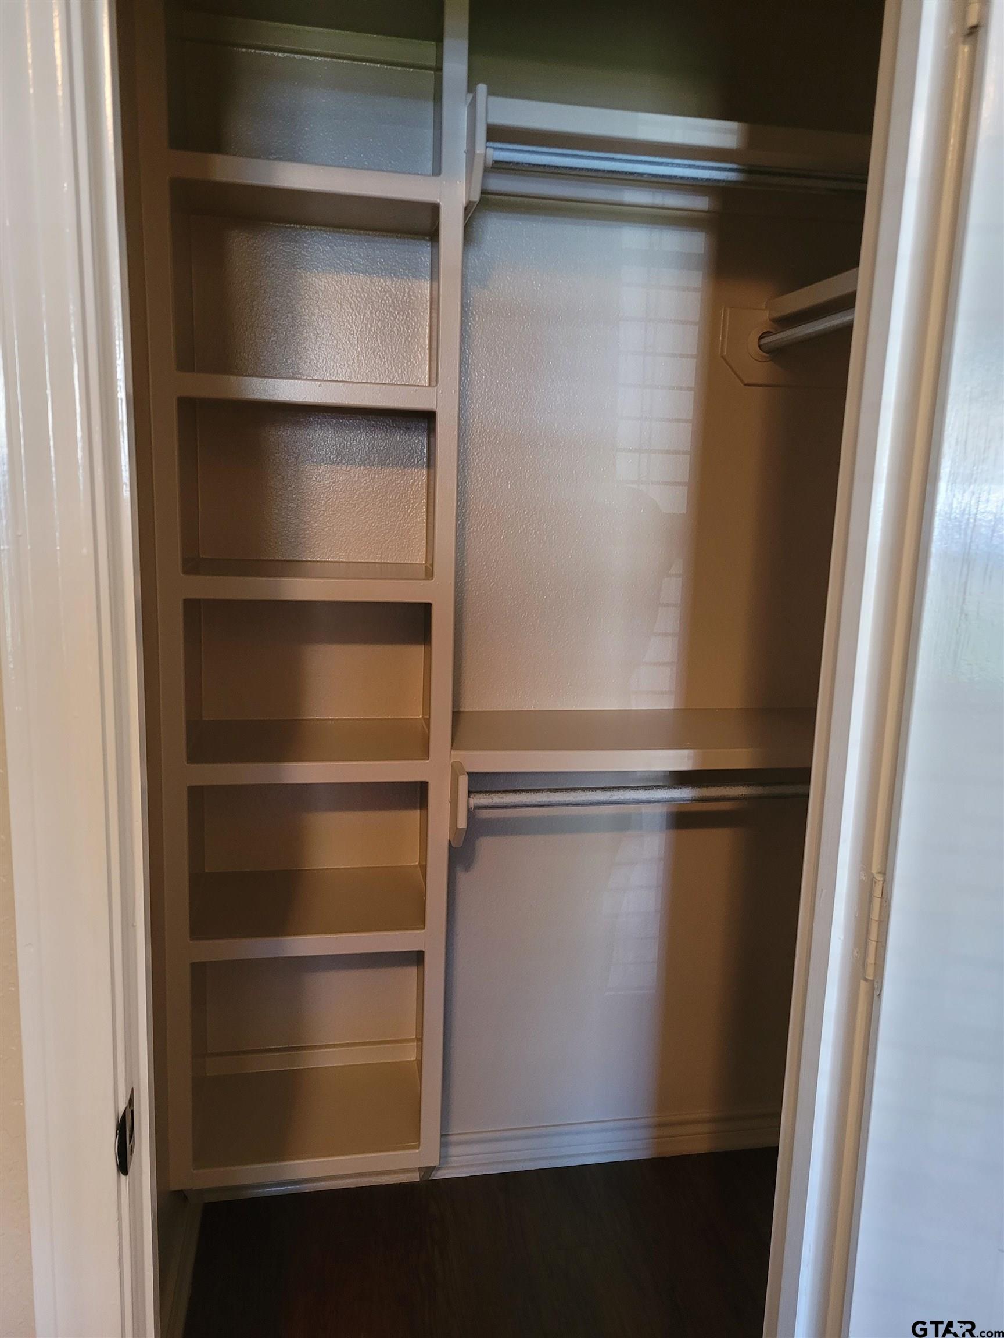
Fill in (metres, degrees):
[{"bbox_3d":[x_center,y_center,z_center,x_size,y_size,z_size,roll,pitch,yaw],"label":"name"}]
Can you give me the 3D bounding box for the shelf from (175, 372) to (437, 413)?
[{"bbox_3d":[-0.330,-0.469,1.746,0.417,0.039,0.307,0,11,-11],"label":"shelf"}]

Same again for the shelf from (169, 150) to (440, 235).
[{"bbox_3d":[-0.319,-0.781,1.686,0.417,0.039,0.307,0,11,-11],"label":"shelf"}]

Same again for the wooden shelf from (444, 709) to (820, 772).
[{"bbox_3d":[0.333,0.135,1.991,0.919,0.039,0.310,0,11,-11],"label":"wooden shelf"}]

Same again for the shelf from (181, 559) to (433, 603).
[{"bbox_3d":[-0.341,-0.161,1.805,0.417,0.039,0.307,0,11,-11],"label":"shelf"}]

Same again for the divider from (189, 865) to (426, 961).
[{"bbox_3d":[-0.363,0.460,1.924,0.417,0.039,0.307,0,11,-11],"label":"divider"}]

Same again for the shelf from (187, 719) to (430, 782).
[{"bbox_3d":[-0.352,0.148,1.864,0.417,0.039,0.307,0,11,-11],"label":"shelf"}]

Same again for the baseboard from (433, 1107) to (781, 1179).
[{"bbox_3d":[0.272,1.088,2.319,0.919,0.099,0.018,0,11,-11],"label":"baseboard"}]

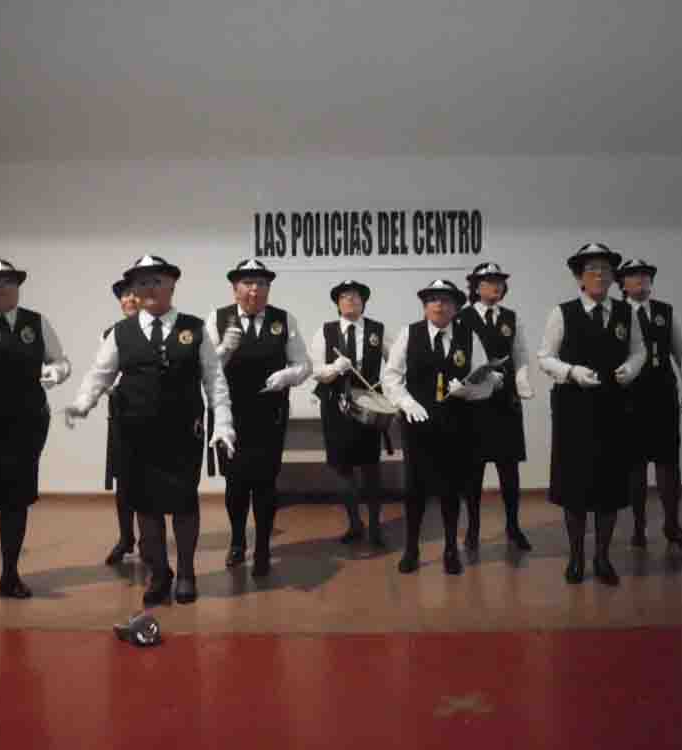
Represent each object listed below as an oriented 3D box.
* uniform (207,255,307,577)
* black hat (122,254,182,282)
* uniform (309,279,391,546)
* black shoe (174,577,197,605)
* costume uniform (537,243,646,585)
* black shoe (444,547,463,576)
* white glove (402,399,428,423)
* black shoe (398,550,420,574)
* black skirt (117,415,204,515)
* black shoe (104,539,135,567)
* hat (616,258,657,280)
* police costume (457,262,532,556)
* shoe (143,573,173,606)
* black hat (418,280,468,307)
[{"bbox_3d":[-0.433,0.230,4.062,0.520,1.650,0.420,-1,4,-4],"label":"uniform"},{"bbox_3d":[-0.886,-0.499,3.540,0.265,0.125,0.290,0,4,-3],"label":"black hat"},{"bbox_3d":[0.058,0.219,4.602,0.500,1.603,0.450,-1,2,0],"label":"uniform"},{"bbox_3d":[-0.756,1.040,3.659,0.090,0.085,0.240,-1,4,-8],"label":"black shoe"},{"bbox_3d":[1.285,0.204,3.922,0.510,1.700,0.400,0,4,10],"label":"costume uniform"},{"bbox_3d":[0.604,0.990,4.055,0.090,0.090,0.240,0,2,4],"label":"black shoe"},{"bbox_3d":[0.374,0.178,3.780,0.100,0.055,0.160,-26,48,-17],"label":"white glove"},{"bbox_3d":[0.367,1.009,4.068,0.090,0.085,0.235,0,4,10],"label":"black shoe"},{"bbox_3d":[-0.855,0.426,3.559,0.395,0.460,0.330,-1,2,-8],"label":"black skirt"},{"bbox_3d":[-1.252,0.999,4.270,0.090,0.090,0.240,0,2,15],"label":"black shoe"},{"bbox_3d":[1.720,-0.611,4.373,0.260,0.125,0.280,-3,1,18],"label":"hat"},{"bbox_3d":[0.890,0.185,4.365,0.440,1.671,0.420,0,2,10],"label":"police costume"},{"bbox_3d":[-0.880,1.042,3.634,0.095,0.085,0.240,0,4,6],"label":"shoe"},{"bbox_3d":[0.537,-0.437,3.975,0.255,0.130,0.280,5,1,18],"label":"black hat"}]

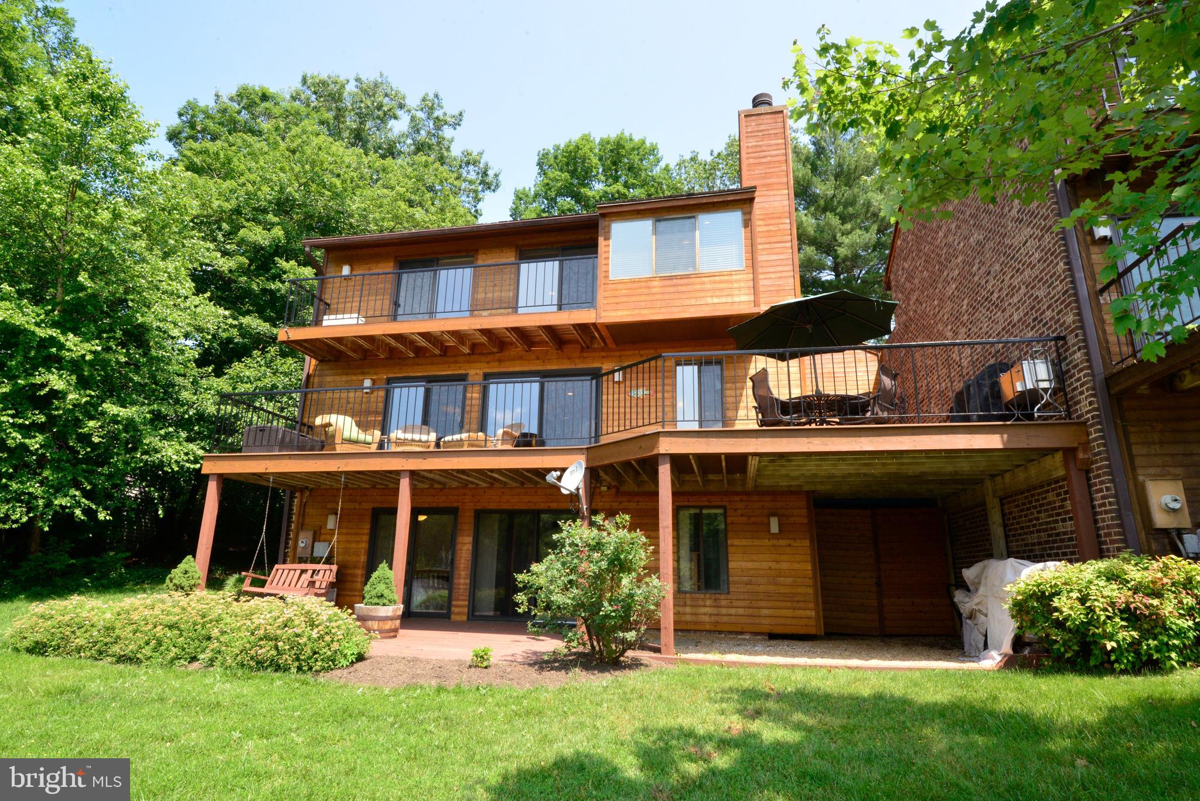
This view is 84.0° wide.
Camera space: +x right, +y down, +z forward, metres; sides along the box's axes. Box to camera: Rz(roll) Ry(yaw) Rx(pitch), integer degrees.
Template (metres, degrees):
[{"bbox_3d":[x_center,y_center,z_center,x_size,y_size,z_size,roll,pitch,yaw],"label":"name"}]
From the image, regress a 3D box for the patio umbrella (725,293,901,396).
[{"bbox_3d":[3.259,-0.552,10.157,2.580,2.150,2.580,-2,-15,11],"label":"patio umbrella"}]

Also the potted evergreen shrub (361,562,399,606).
[{"bbox_3d":[-3.028,2.534,9.226,0.510,0.580,0.510,-2,-15,11],"label":"potted evergreen shrub"}]

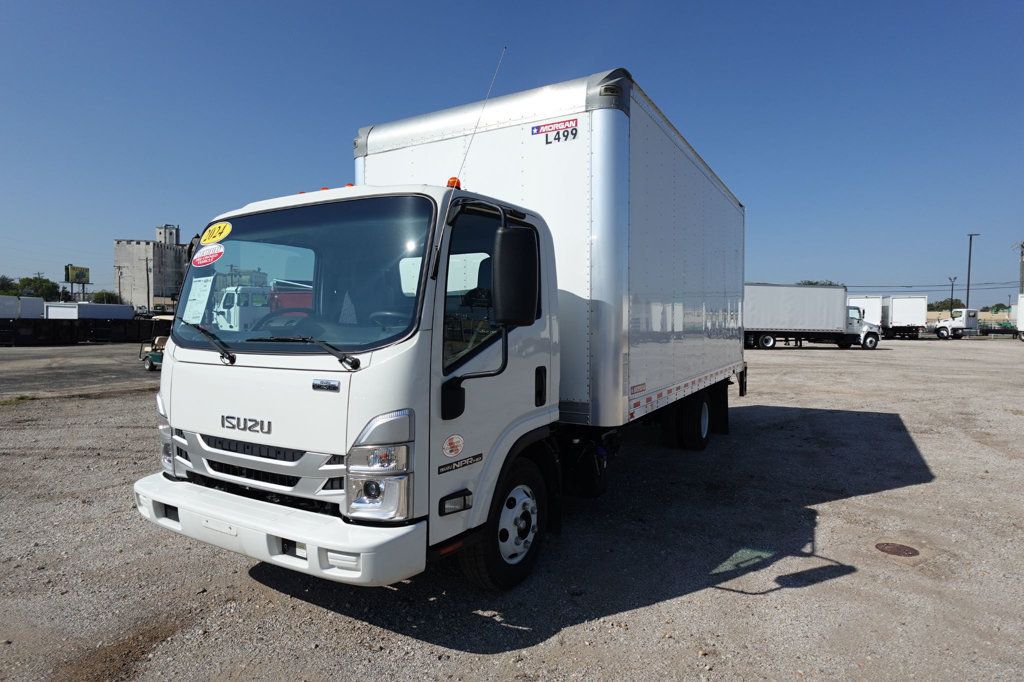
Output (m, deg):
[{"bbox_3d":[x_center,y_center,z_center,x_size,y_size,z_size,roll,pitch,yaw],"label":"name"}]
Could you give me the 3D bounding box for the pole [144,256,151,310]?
[{"bbox_3d":[-63.900,-9.650,100.000,0.400,10.200,0.400,0,2,0],"label":"pole"}]

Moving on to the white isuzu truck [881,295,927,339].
[{"bbox_3d":[33.100,-1.940,48.700,2.450,3.400,7.500,1,2,25],"label":"white isuzu truck"}]

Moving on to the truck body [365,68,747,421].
[{"bbox_3d":[1.002,-0.722,6.871,2.572,2.470,5.410,1,2,31],"label":"truck body"}]

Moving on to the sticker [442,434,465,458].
[{"bbox_3d":[-0.280,0.505,2.732,0.010,0.113,0.155,1,2,31],"label":"sticker"}]

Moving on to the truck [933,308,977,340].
[{"bbox_3d":[41.222,-1.569,52.800,2.250,2.720,2.750,-1,2,-24],"label":"truck"}]

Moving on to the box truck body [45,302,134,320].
[{"bbox_3d":[-33.850,-1.810,45.900,2.480,2.200,6.300,0,2,-1],"label":"box truck body"}]

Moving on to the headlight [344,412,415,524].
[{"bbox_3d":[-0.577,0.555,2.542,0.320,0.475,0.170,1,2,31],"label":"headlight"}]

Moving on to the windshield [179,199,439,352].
[{"bbox_3d":[-1.246,-0.339,3.071,1.930,0.868,0.140,1,-15,31],"label":"windshield"}]

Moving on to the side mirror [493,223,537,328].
[{"bbox_3d":[0.015,-0.276,2.456,0.190,0.425,0.100,0,2,13],"label":"side mirror"}]

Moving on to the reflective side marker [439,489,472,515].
[{"bbox_3d":[-0.255,0.727,2.569,0.050,0.082,0.205,1,2,30],"label":"reflective side marker"}]

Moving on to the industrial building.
[{"bbox_3d":[-117.196,-21.280,185.141,10.800,34.000,22.000,0,2,-8],"label":"industrial building"}]

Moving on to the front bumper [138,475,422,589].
[{"bbox_3d":[-1.290,0.880,2.815,1.930,0.215,0.325,1,2,30],"label":"front bumper"}]

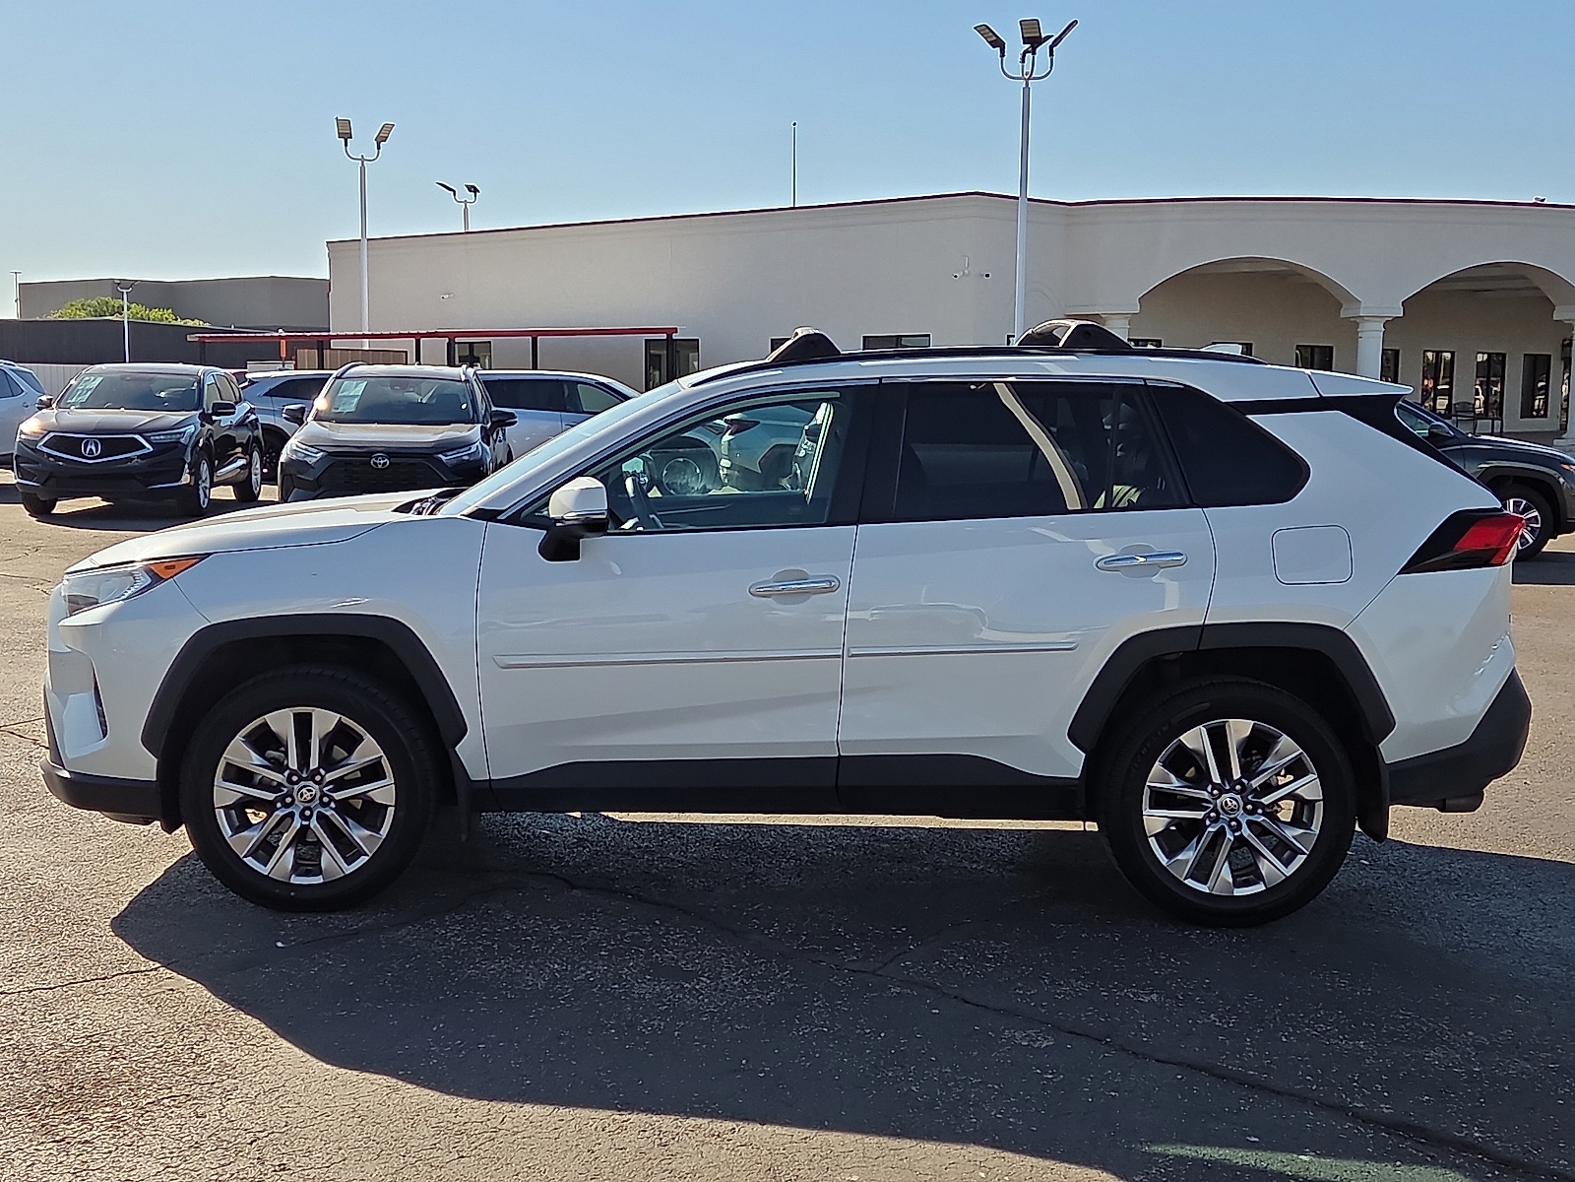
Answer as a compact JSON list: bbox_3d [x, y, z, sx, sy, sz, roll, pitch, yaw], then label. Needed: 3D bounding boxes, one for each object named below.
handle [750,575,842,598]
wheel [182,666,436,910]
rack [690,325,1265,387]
[{"bbox_3d":[0.023,-0.012,5.737,0.265,0.055,0.055,-2,6,0],"label":"handle"},{"bbox_3d":[-1.396,0.573,5.896,0.740,0.740,0.240,1,7,0],"label":"wheel"},{"bbox_3d":[0.570,-0.772,6.540,1.730,0.190,1.220,1,7,0],"label":"rack"}]

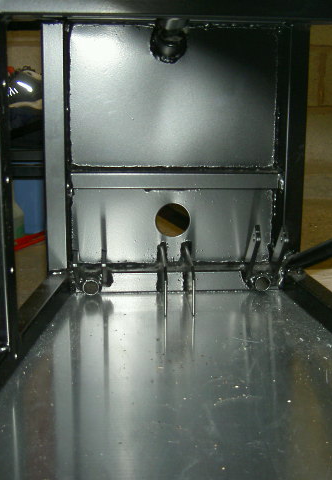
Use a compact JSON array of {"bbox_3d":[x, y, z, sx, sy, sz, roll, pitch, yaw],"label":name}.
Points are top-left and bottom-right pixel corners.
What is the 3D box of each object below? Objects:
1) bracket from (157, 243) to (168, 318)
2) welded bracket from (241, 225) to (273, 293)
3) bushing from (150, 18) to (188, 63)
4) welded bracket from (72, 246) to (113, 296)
[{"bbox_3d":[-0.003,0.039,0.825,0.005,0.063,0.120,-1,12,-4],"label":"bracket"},{"bbox_3d":[0.105,0.021,0.838,0.034,0.085,0.065,-1,12,-4],"label":"welded bracket"},{"bbox_3d":[0.004,-0.225,0.816,0.041,0.041,0.045,-1,-8,-4],"label":"bushing"},{"bbox_3d":[-0.086,0.037,0.847,0.049,0.055,0.042,-1,12,-4],"label":"welded bracket"}]

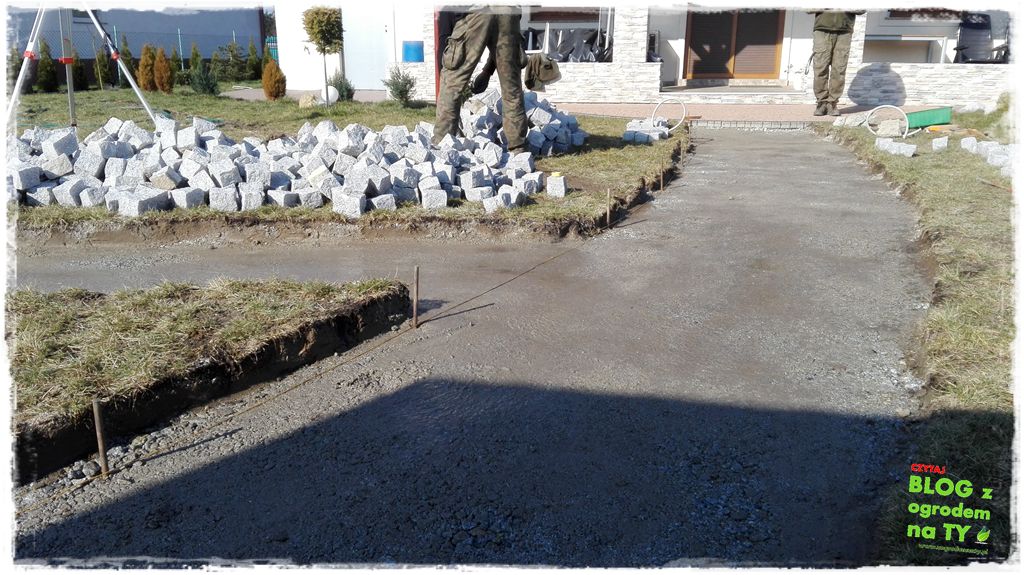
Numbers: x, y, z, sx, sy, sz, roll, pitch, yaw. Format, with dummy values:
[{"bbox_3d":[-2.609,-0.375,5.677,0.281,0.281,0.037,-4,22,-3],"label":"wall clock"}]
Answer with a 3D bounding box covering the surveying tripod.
[{"bbox_3d":[-3.900,-2.083,6.528,1.350,1.380,1.150,0,19,0],"label":"surveying tripod"}]

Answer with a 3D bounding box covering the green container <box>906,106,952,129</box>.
[{"bbox_3d":[4.060,-1.664,7.150,0.460,0.170,0.300,-3,19,-8],"label":"green container"}]

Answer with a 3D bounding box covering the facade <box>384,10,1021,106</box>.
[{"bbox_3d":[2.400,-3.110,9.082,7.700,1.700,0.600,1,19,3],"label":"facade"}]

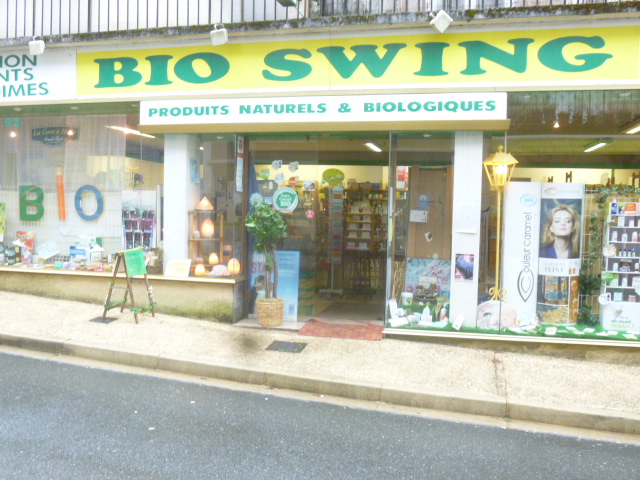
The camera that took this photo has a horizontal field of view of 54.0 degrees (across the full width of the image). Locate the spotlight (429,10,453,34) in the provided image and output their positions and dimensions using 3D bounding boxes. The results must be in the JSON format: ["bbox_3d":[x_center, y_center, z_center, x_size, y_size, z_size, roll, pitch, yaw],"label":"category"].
[{"bbox_3d":[1.121,-2.015,5.825,0.160,0.150,0.110,48,-2,22],"label":"spotlight"}]

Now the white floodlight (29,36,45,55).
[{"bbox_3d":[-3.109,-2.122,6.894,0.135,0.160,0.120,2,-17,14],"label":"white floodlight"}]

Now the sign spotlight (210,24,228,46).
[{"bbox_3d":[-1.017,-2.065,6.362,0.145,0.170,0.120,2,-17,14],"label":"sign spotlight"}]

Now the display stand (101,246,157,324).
[{"bbox_3d":[-2.068,0.469,6.825,0.420,0.770,0.410,2,3,14],"label":"display stand"}]

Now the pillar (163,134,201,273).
[{"bbox_3d":[-1.619,-0.416,7.351,0.287,1.680,0.300,2,3,14],"label":"pillar"}]

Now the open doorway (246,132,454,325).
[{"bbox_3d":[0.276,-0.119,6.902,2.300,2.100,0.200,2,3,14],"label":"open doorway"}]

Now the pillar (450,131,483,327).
[{"bbox_3d":[1.540,-0.112,6.574,0.275,2.050,0.290,2,3,14],"label":"pillar"}]

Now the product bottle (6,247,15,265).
[{"bbox_3d":[-3.886,0.197,7.892,0.085,0.220,0.085,2,3,14],"label":"product bottle"}]

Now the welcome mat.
[{"bbox_3d":[0.249,0.980,6.801,0.880,0.050,0.500,2,3,14],"label":"welcome mat"}]

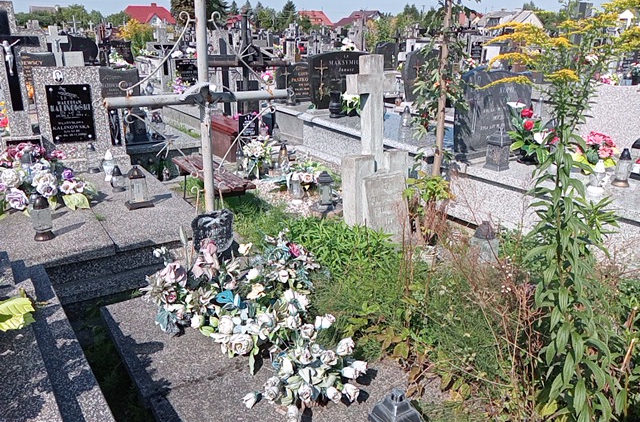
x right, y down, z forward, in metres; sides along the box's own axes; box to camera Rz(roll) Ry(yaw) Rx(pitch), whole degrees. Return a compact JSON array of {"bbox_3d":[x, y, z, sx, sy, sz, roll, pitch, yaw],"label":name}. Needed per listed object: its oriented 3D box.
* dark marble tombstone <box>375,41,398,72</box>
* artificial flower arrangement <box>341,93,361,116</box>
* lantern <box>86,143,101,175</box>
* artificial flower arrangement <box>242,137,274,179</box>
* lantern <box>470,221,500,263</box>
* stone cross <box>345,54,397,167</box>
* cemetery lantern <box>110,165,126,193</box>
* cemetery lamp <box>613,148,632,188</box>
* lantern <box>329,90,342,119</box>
[{"bbox_3d":[1.878,-4.258,14.217,0.720,0.720,0.120,-12,23,-33],"label":"dark marble tombstone"},{"bbox_3d":[0.413,-1.352,6.483,0.280,0.290,0.270,-12,23,-33],"label":"artificial flower arrangement"},{"bbox_3d":[-1.842,-0.439,4.228,0.105,0.255,0.105,-12,23,-33],"label":"lantern"},{"bbox_3d":[-0.635,-0.563,5.320,0.300,0.400,0.270,-12,23,-33],"label":"artificial flower arrangement"},{"bbox_3d":[1.082,0.207,3.389,0.158,0.280,0.158,1,19,0],"label":"lantern"},{"bbox_3d":[0.393,-0.748,3.913,0.400,0.830,0.130,-14,21,-32],"label":"stone cross"},{"bbox_3d":[-1.632,-0.279,4.180,0.125,0.200,0.125,-12,23,-33],"label":"cemetery lantern"},{"bbox_3d":[2.342,-0.342,4.008,0.128,0.300,0.128,-12,23,-33],"label":"cemetery lamp"},{"bbox_3d":[0.185,-1.279,6.246,0.150,0.305,0.150,-12,23,-33],"label":"lantern"}]

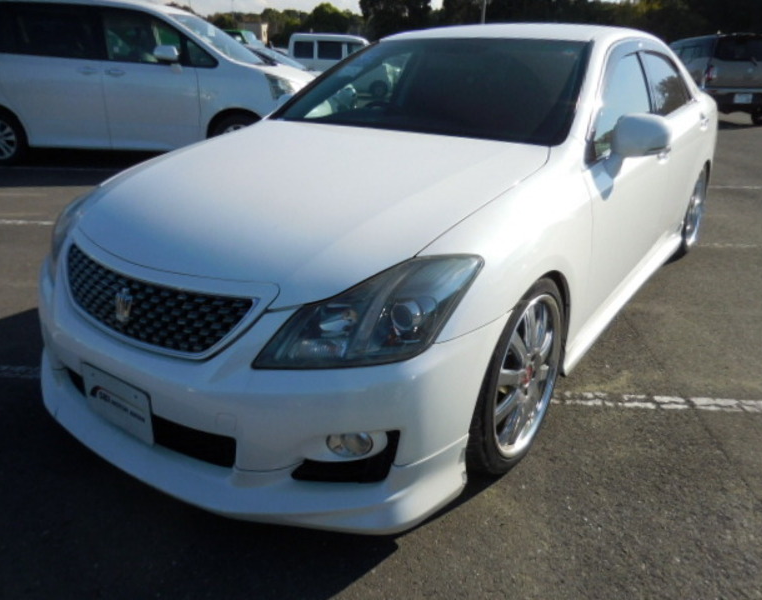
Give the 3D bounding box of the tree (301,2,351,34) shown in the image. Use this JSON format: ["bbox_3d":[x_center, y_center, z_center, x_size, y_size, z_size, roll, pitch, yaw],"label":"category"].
[{"bbox_3d":[-4.661,-22.744,50.124,5.000,5.313,4.800,1,23,0],"label":"tree"}]

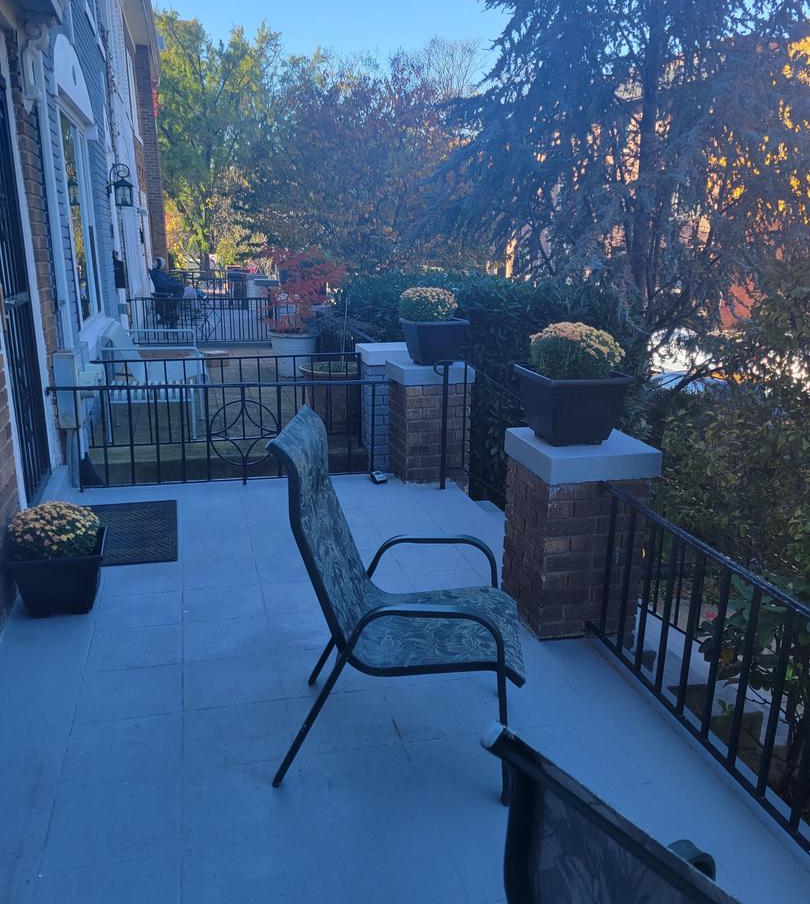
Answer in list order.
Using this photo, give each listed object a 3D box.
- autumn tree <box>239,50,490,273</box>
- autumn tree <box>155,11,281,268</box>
[{"bbox_3d":[-1.097,-6.656,20.826,6.000,6.312,5.600,-4,16,-14],"label":"autumn tree"},{"bbox_3d":[-7.122,-11.299,31.284,5.400,9.809,5.400,-4,16,-14],"label":"autumn tree"}]

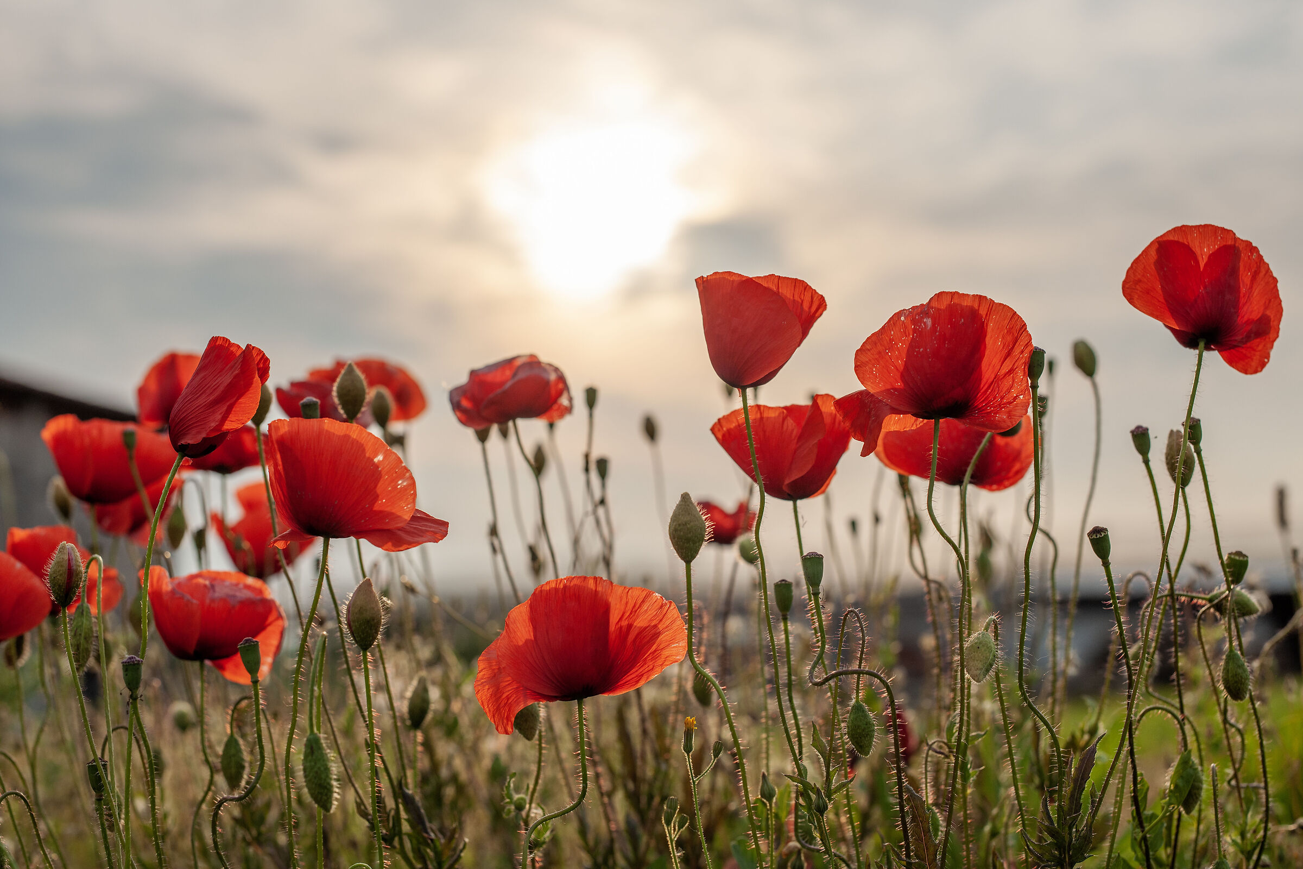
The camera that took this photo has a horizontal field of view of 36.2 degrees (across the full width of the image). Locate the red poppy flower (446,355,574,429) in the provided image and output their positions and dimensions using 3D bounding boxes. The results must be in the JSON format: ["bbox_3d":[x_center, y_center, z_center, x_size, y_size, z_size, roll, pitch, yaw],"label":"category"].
[{"bbox_3d":[-0.059,-0.017,0.830,0.051,0.031,0.047,-3,-5,0],"label":"red poppy flower"}]

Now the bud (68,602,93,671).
[{"bbox_3d":[-0.235,0.083,0.820,0.010,0.028,0.010,3,-5,-16],"label":"bud"}]

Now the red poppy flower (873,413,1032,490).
[{"bbox_3d":[0.136,0.006,0.900,0.071,0.042,0.066,0,-5,0],"label":"red poppy flower"}]

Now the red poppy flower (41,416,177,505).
[{"bbox_3d":[-0.242,0.011,0.890,0.064,0.039,0.060,-3,-3,0],"label":"red poppy flower"}]

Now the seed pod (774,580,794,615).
[{"bbox_3d":[0.049,0.061,0.740,0.007,0.014,0.007,-1,-5,0],"label":"seed pod"}]

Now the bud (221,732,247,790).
[{"bbox_3d":[-0.164,0.128,0.780,0.010,0.024,0.010,2,-3,0],"label":"bud"}]

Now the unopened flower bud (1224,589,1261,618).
[{"bbox_3d":[0.238,0.069,0.810,0.022,0.011,0.011,21,0,0],"label":"unopened flower bud"}]

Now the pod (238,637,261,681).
[{"bbox_3d":[-0.143,0.080,0.710,0.008,0.015,0.008,-8,-3,0],"label":"pod"}]

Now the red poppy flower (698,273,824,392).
[{"bbox_3d":[0.043,-0.041,0.780,0.049,0.045,0.047,9,-3,0],"label":"red poppy flower"}]

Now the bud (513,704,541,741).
[{"bbox_3d":[-0.044,0.101,0.702,0.010,0.016,0.010,-6,-6,0],"label":"bud"}]

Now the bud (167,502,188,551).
[{"bbox_3d":[-0.238,0.046,1.000,0.010,0.023,0.010,1,-5,-13],"label":"bud"}]

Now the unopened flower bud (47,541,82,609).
[{"bbox_3d":[-0.209,0.050,0.710,0.012,0.025,0.012,-3,-3,0],"label":"unopened flower bud"}]

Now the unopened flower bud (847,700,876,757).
[{"bbox_3d":[0.069,0.096,0.650,0.009,0.019,0.009,-6,-6,0],"label":"unopened flower bud"}]

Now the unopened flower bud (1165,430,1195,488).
[{"bbox_3d":[0.207,0.010,0.780,0.010,0.023,0.010,-13,-3,0],"label":"unopened flower bud"}]

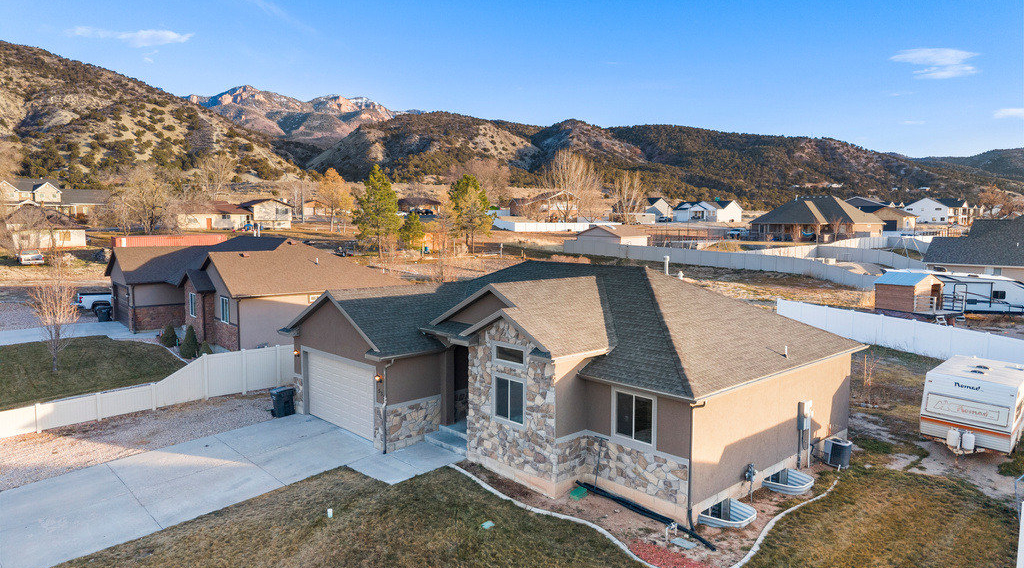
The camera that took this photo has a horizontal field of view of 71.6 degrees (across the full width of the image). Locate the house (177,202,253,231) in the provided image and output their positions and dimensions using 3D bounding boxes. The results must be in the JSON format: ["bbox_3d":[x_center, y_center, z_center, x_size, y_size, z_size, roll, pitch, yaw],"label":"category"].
[{"bbox_3d":[-57.964,-13.211,139.089,14.200,5.298,9.400,-1,5,-19],"label":"house"}]

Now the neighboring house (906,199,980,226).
[{"bbox_3d":[133.281,-22.454,220.385,24.000,7.700,14.000,-4,7,-37],"label":"neighboring house"}]

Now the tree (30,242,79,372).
[{"bbox_3d":[-21.665,1.156,33.428,2.100,6.114,2.100,-3,6,-33],"label":"tree"}]

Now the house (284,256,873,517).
[{"bbox_3d":[1.667,2.281,25.586,13.600,5.900,16.200,-4,7,-43],"label":"house"}]

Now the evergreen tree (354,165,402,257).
[{"bbox_3d":[-16.260,-8.989,87.457,6.100,11.340,6.100,0,5,0],"label":"evergreen tree"}]

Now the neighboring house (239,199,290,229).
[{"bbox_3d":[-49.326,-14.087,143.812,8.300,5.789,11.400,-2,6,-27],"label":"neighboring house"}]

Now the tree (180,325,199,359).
[{"bbox_3d":[-16.541,2.901,36.384,0.970,1.630,0.970,-5,8,-43],"label":"tree"}]

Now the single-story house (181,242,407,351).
[{"bbox_3d":[-13.100,0.155,43.920,11.500,5.700,8.300,-4,7,-38],"label":"single-story house"}]

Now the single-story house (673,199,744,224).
[{"bbox_3d":[53.150,-19.597,191.684,12.400,5.915,13.000,-4,7,-43],"label":"single-story house"}]

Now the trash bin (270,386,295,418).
[{"bbox_3d":[-8.596,4.331,26.525,0.800,1.080,0.720,5,7,40],"label":"trash bin"}]

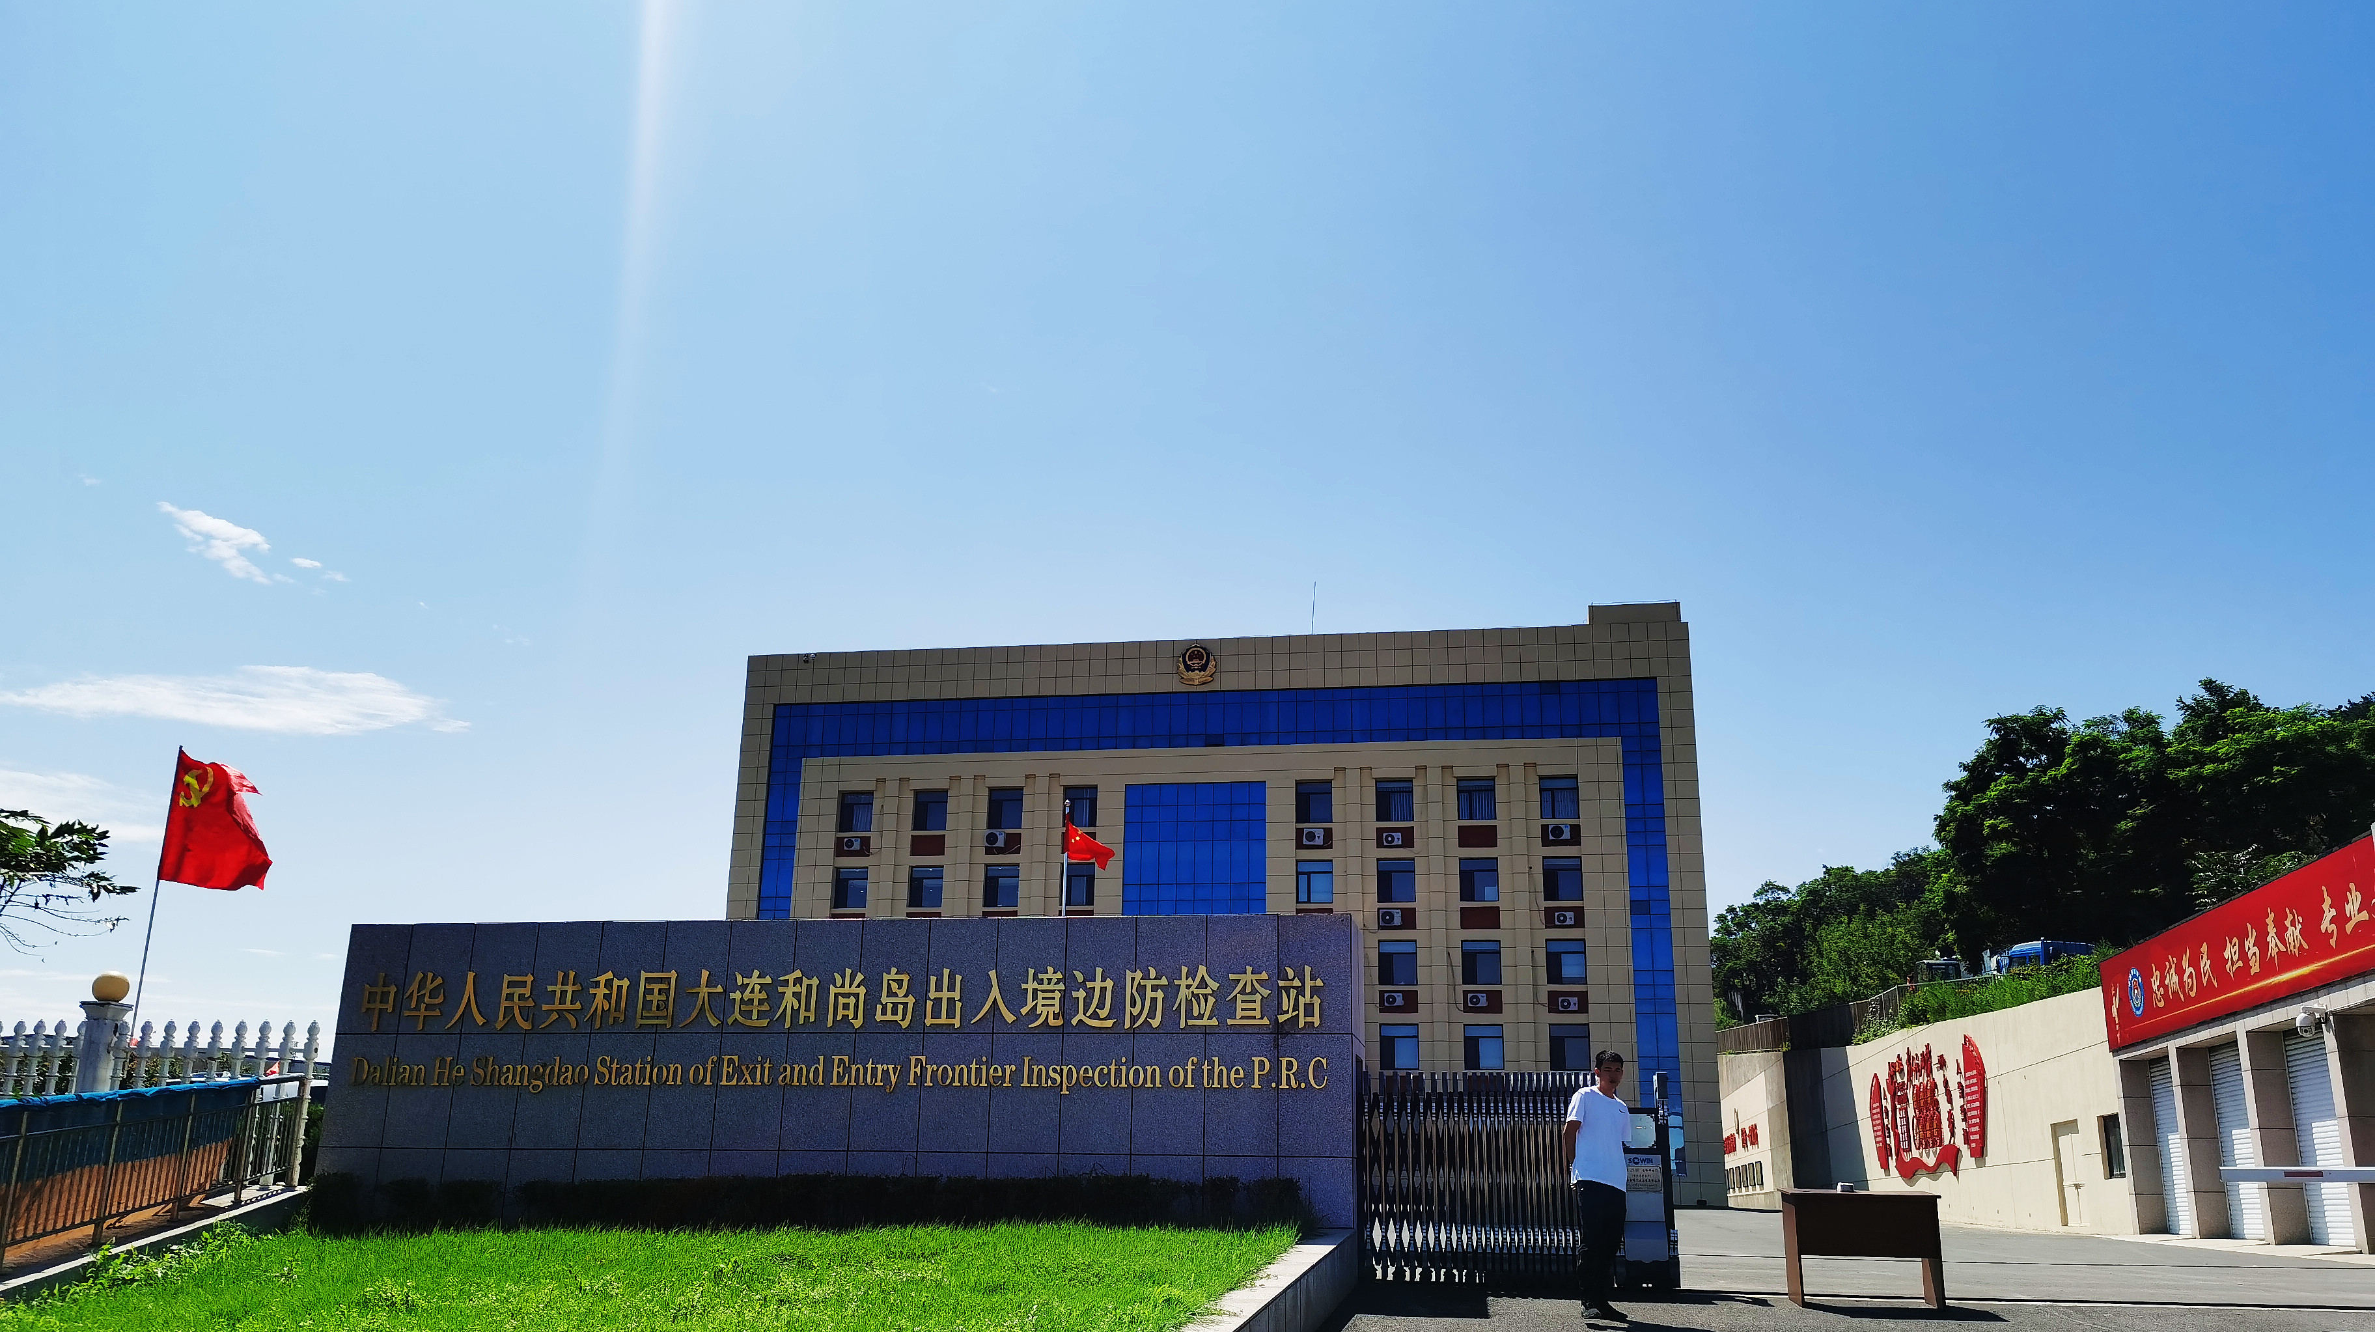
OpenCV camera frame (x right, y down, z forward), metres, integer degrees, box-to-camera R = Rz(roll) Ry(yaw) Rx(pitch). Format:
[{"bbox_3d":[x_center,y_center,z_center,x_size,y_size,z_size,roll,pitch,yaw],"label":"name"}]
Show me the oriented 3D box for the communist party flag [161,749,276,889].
[{"bbox_3d":[-9.397,1.531,18.105,1.021,1.339,0.450,10,-19,-27],"label":"communist party flag"}]

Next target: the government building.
[{"bbox_3d":[1.634,11.875,85.107,41.421,24.243,16.000,-2,-17,9],"label":"government building"}]

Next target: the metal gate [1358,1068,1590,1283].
[{"bbox_3d":[2.475,4.214,15.334,2.106,1.712,0.450,-1,-17,8],"label":"metal gate"}]

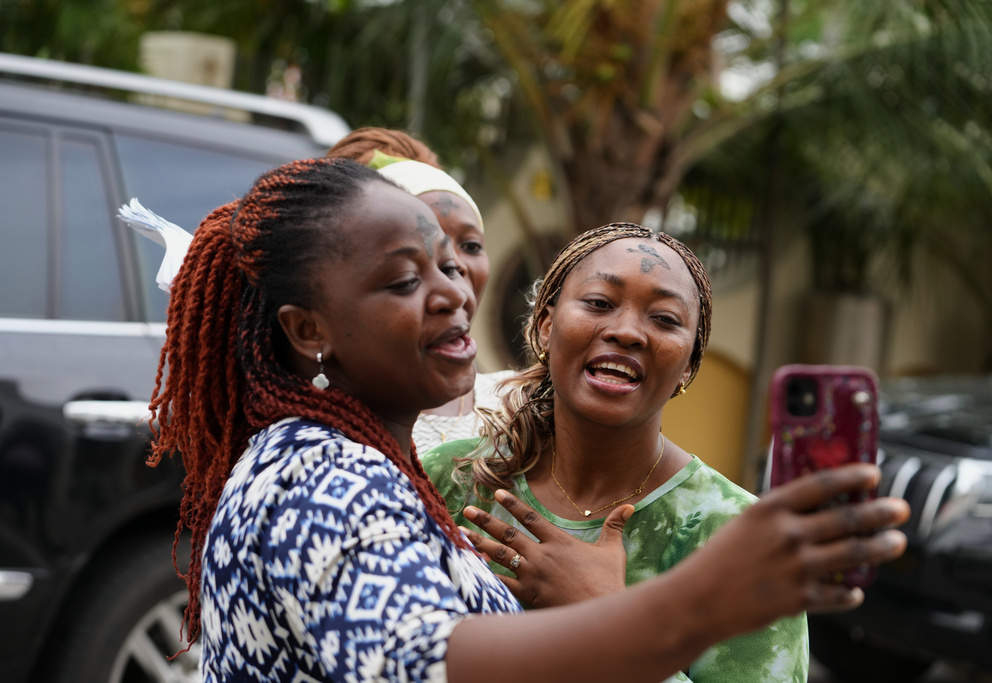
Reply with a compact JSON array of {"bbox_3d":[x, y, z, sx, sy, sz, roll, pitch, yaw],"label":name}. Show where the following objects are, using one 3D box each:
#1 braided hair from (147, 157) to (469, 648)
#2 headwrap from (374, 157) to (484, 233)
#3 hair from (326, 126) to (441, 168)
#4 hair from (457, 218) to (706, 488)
[{"bbox_3d":[-0.172,0.058,1.900,0.290,0.470,0.230,1,2,40],"label":"braided hair"},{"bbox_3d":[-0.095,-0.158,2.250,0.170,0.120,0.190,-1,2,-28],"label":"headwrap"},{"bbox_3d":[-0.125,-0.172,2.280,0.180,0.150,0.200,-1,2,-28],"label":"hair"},{"bbox_3d":[0.092,0.018,1.980,0.230,0.265,0.220,7,1,-7],"label":"hair"}]

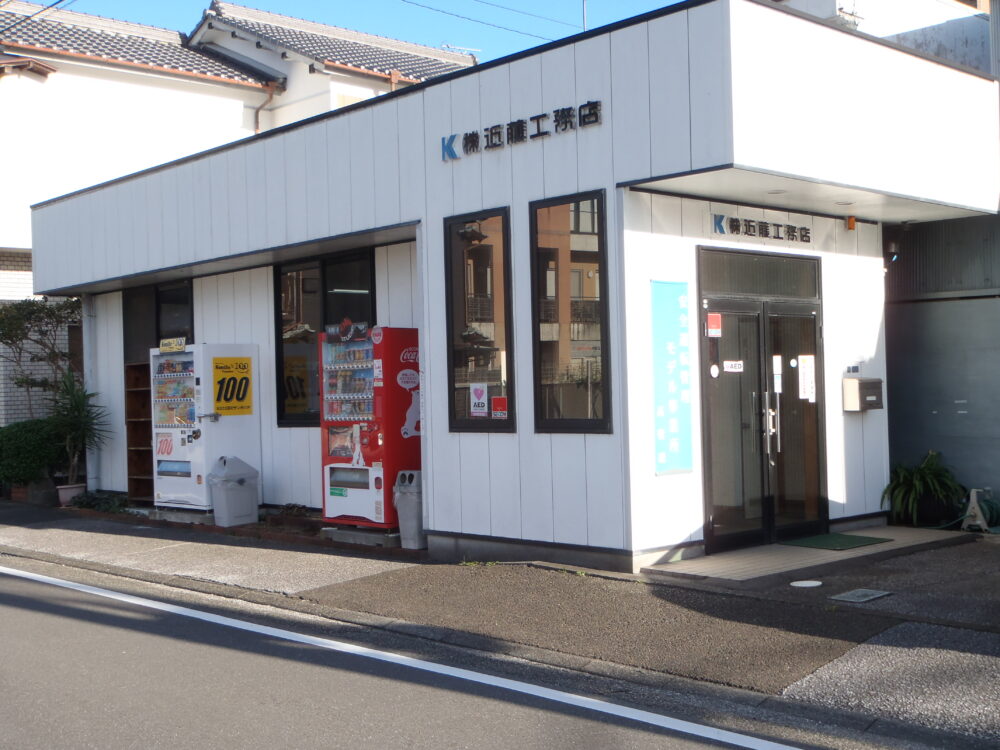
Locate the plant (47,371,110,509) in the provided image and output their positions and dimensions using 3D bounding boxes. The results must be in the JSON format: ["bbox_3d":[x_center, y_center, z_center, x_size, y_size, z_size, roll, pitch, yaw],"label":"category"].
[{"bbox_3d":[-5.491,0.823,15.844,0.750,1.800,0.770,-1,-1,-43],"label":"plant"}]

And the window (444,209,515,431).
[{"bbox_3d":[-0.161,-0.427,9.837,0.080,1.780,0.791,-1,-1,-43],"label":"window"}]

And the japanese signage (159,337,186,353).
[{"bbox_3d":[-3.677,-0.333,13.618,0.030,0.144,0.585,-1,-1,-43],"label":"japanese signage"}]

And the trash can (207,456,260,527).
[{"bbox_3d":[-2.862,1.252,13.095,0.430,0.720,0.350,-1,-1,-43],"label":"trash can"}]

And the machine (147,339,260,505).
[{"bbox_3d":[-3.344,0.586,13.810,0.700,1.817,1.203,-1,-1,-43],"label":"machine"}]

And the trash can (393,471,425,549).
[{"bbox_3d":[-0.693,1.194,10.928,0.380,0.680,0.340,-1,-1,-43],"label":"trash can"}]

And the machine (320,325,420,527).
[{"bbox_3d":[-1.105,0.485,11.450,0.700,1.806,1.013,-1,-1,-43],"label":"machine"}]

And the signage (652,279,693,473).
[{"bbox_3d":[1.290,0.017,9.025,0.434,1.424,0.020,-1,-1,-43],"label":"signage"}]

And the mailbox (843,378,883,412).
[{"bbox_3d":[3.221,0.177,10.742,0.386,0.287,0.158,-1,-1,-43],"label":"mailbox"}]

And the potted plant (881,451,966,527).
[{"bbox_3d":[3.791,1.022,10.874,0.700,0.660,0.720,-1,-1,-43],"label":"potted plant"}]

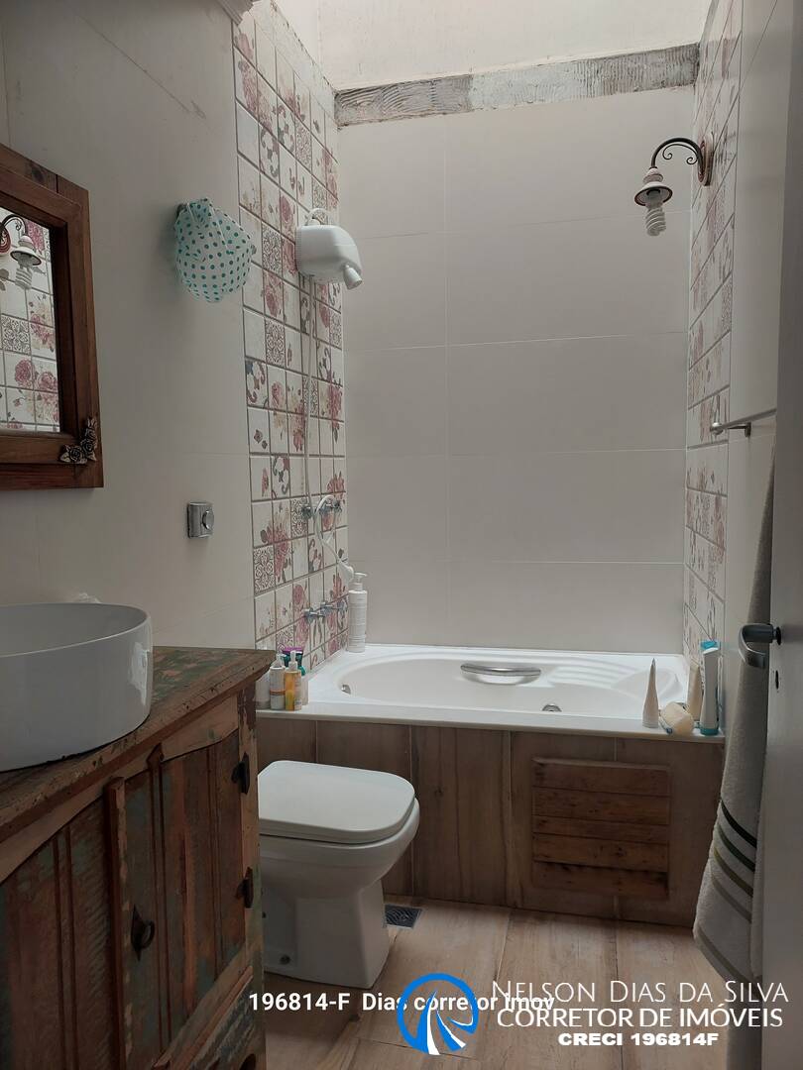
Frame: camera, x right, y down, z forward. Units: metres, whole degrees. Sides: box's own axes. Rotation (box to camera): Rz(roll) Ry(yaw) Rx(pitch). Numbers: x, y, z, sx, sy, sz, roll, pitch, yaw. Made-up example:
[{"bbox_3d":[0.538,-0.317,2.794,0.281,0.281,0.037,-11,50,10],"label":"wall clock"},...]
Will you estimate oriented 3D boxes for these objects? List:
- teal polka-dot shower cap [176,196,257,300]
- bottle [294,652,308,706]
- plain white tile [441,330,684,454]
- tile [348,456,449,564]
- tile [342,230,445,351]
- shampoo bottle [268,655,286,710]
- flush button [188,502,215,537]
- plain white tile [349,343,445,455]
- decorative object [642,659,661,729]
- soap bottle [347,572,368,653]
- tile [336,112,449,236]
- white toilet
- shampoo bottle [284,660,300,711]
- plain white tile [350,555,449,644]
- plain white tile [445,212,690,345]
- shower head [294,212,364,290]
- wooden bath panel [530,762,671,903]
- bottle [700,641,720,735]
[{"bbox_3d":[-0.453,-0.702,2.134,0.140,0.245,0.230,0,5,13],"label":"teal polka-dot shower cap"},{"bbox_3d":[-0.306,0.439,2.651,0.042,0.169,0.040,1,5,27],"label":"bottle"},{"bbox_3d":[0.618,-0.526,3.274,0.892,0.423,0.012,0,5,13],"label":"plain white tile"},{"bbox_3d":[-0.014,-0.105,3.508,0.434,0.431,0.010,0,5,13],"label":"tile"},{"bbox_3d":[-0.032,-0.950,3.383,0.427,0.423,0.012,0,5,13],"label":"tile"},{"bbox_3d":[-0.372,0.446,2.619,0.044,0.163,0.042,1,5,27],"label":"shampoo bottle"},{"bbox_3d":[-0.511,-0.040,2.220,0.036,0.087,0.080,0,5,13],"label":"flush button"},{"bbox_3d":[-0.026,-0.528,3.418,0.427,0.423,0.012,0,5,13],"label":"plain white tile"},{"bbox_3d":[0.687,0.434,2.377,0.045,0.191,0.048,0,5,13],"label":"decorative object"},{"bbox_3d":[-0.179,0.306,3.491,0.072,0.315,0.074,-1,5,0],"label":"soap bottle"},{"bbox_3d":[-0.039,-1.403,3.399,0.434,0.449,0.010,0,5,13],"label":"tile"},{"bbox_3d":[-0.207,0.858,2.190,0.538,0.423,0.387,1,5,16],"label":"white toilet"},{"bbox_3d":[-0.338,0.457,2.664,0.050,0.160,0.042,-1,5,-1],"label":"shampoo bottle"},{"bbox_3d":[-0.013,0.270,3.482,0.427,0.331,0.012,0,5,13],"label":"plain white tile"},{"bbox_3d":[0.624,-0.964,3.287,0.908,0.431,0.010,0,5,13],"label":"plain white tile"},{"bbox_3d":[-0.240,-0.994,3.064,0.190,0.220,0.195,0,5,13],"label":"shower head"},{"bbox_3d":[0.556,0.823,2.429,0.376,0.373,0.020,0,5,13],"label":"wooden bath panel"},{"bbox_3d":[0.839,0.415,2.354,0.054,0.250,0.046,1,5,18],"label":"bottle"}]

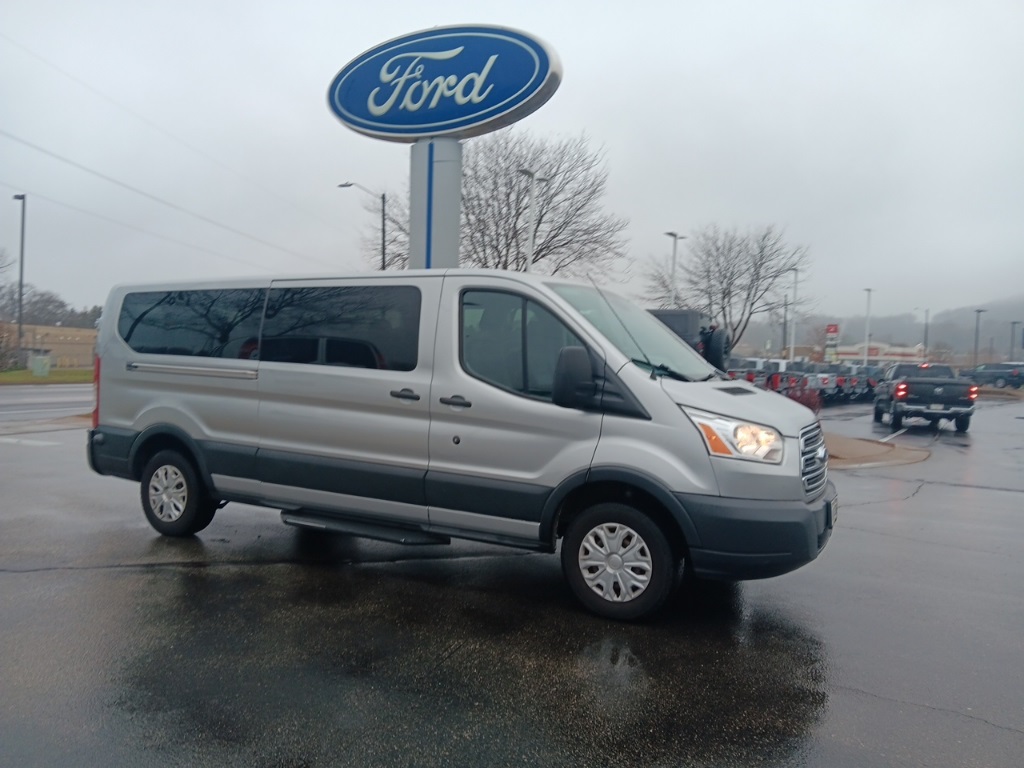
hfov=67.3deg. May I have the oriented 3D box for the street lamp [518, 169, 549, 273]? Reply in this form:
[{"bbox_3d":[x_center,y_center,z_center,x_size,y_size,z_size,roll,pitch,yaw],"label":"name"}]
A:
[{"bbox_3d":[0.585,-3.228,26.475,0.420,8.200,1.250,3,2,41],"label":"street lamp"}]

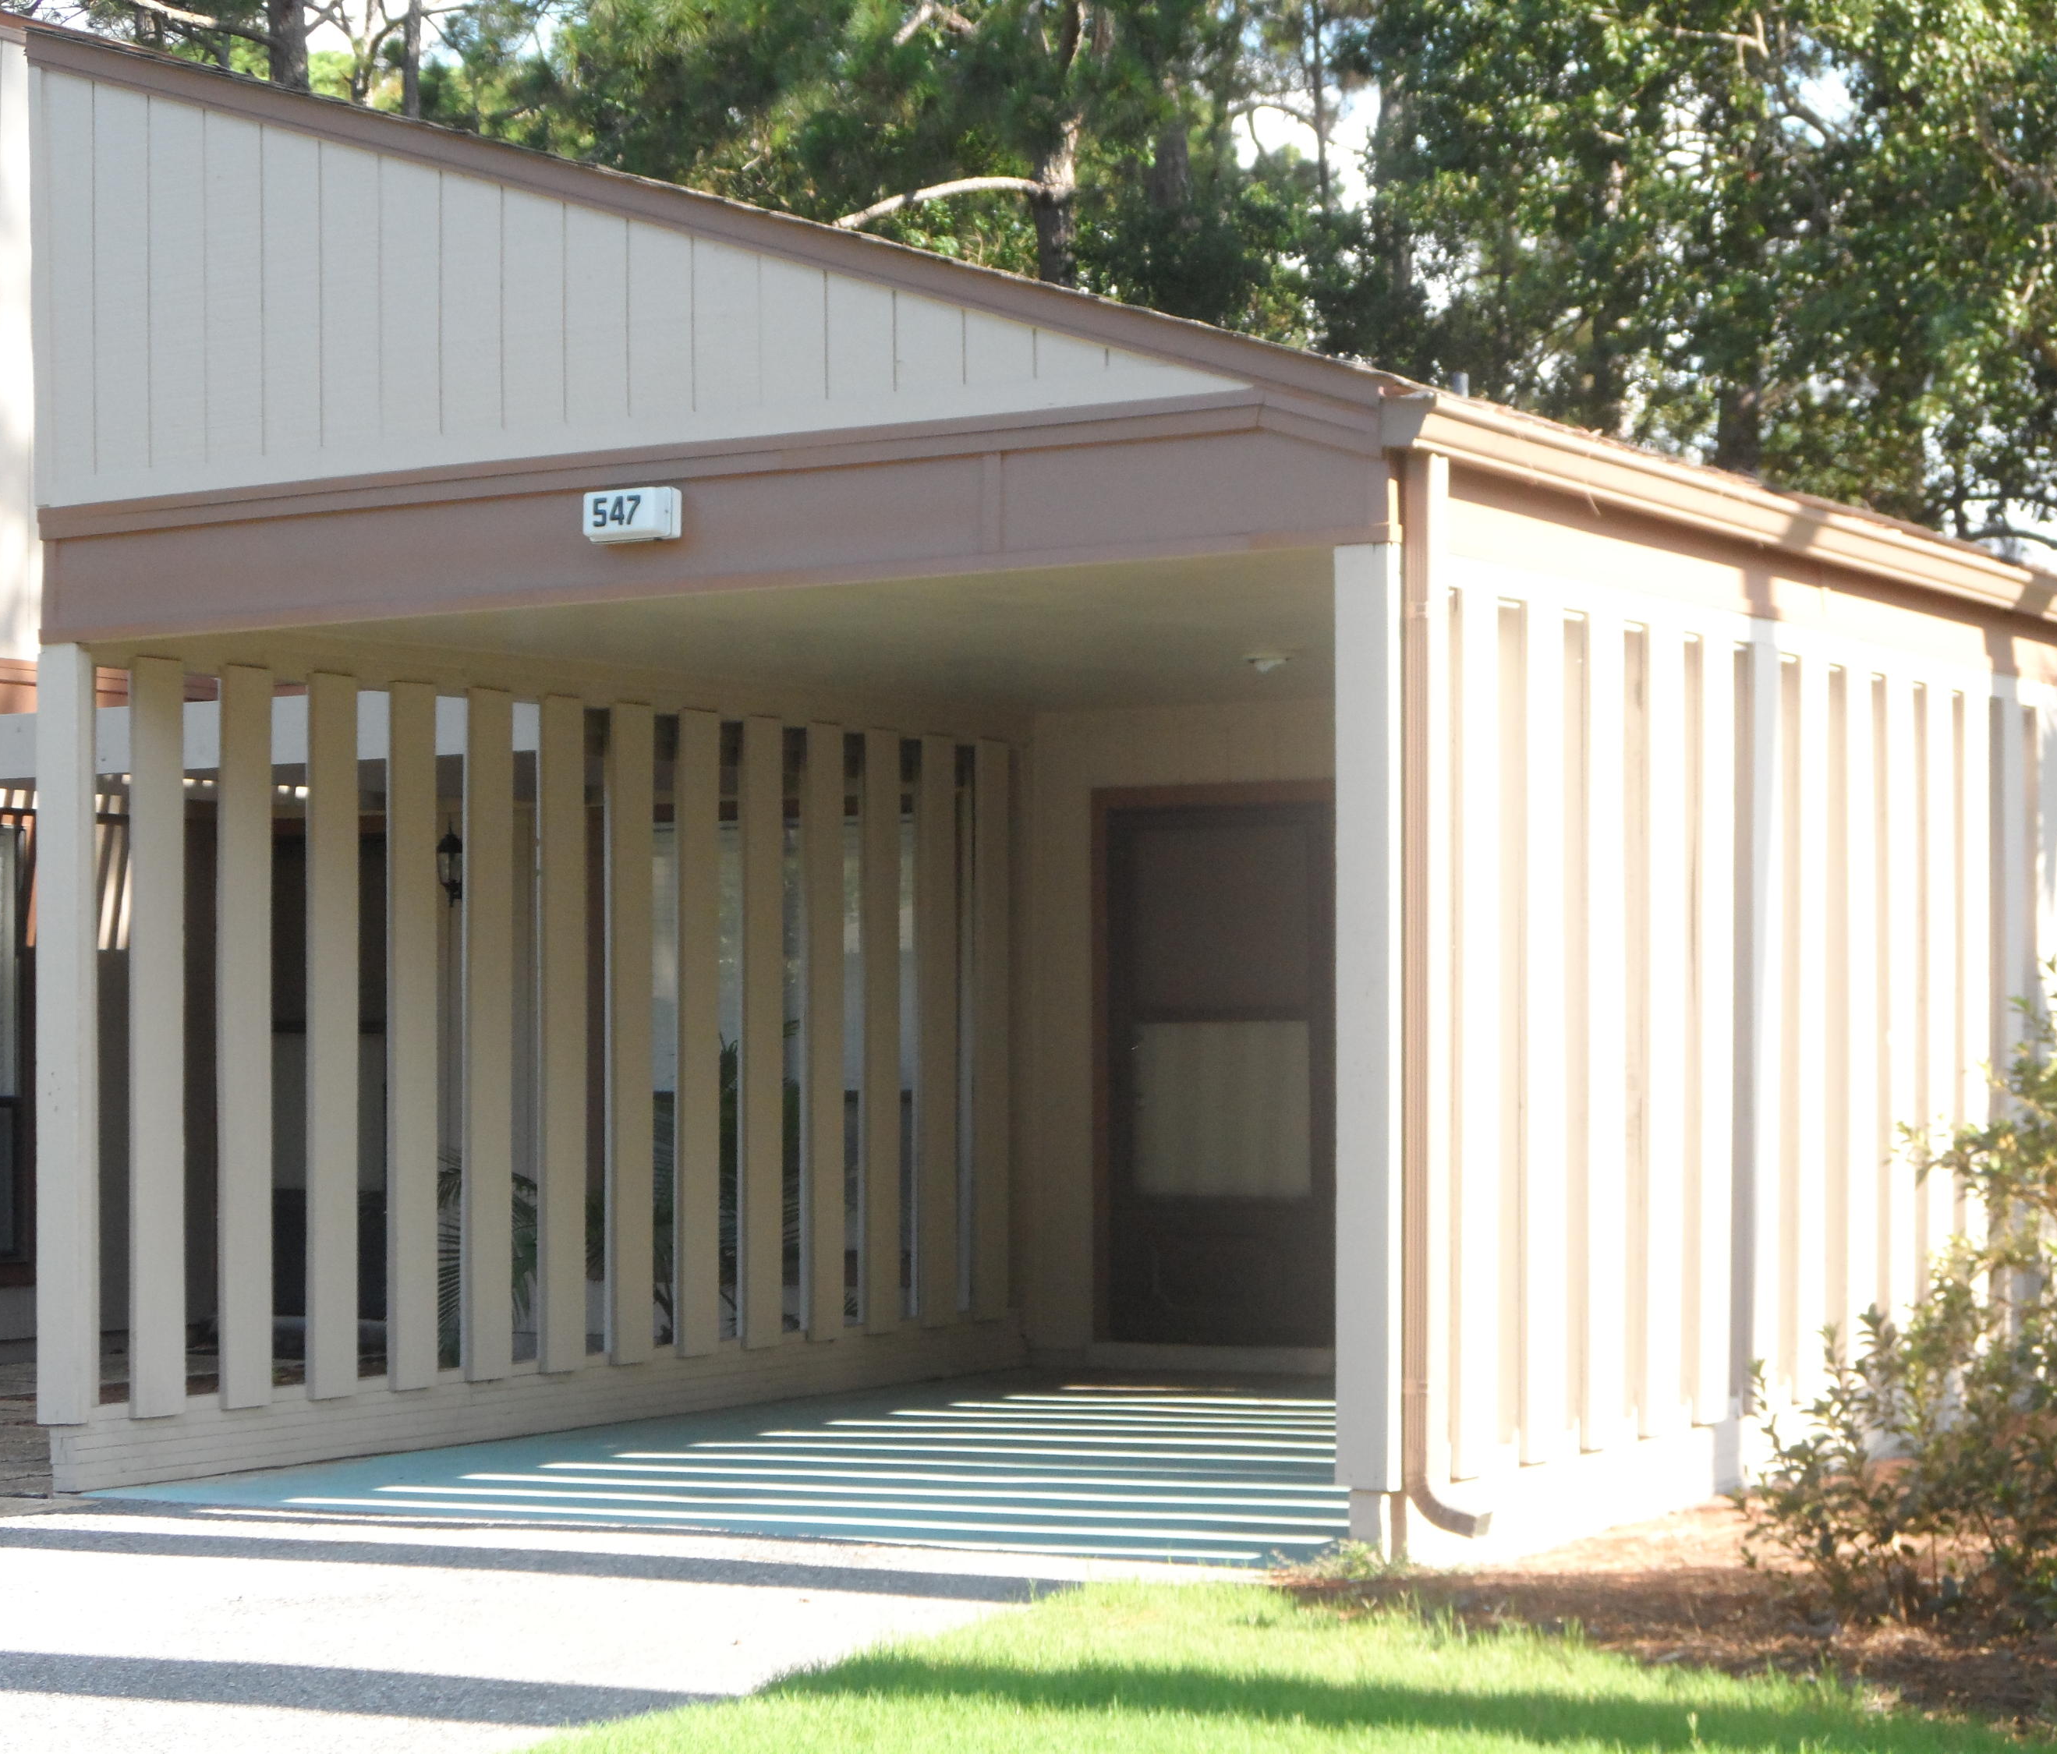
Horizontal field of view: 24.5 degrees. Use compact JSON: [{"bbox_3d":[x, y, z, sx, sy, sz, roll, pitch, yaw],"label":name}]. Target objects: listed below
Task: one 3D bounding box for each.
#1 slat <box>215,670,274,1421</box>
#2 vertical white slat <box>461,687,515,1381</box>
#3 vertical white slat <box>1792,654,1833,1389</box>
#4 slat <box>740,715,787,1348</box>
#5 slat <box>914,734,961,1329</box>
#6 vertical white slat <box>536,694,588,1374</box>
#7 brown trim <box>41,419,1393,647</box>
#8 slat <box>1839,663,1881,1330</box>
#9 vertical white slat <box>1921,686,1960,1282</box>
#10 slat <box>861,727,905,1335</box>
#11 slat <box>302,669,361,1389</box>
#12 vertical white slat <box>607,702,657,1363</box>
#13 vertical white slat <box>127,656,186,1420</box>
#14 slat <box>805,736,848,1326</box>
[{"bbox_3d":[-2.300,0.468,13.886,0.030,2.195,0.222,-1,-2,28],"label":"slat"},{"bbox_3d":[-1.721,0.501,15.053,0.035,2.190,0.215,-1,-2,28],"label":"vertical white slat"},{"bbox_3d":[2.267,0.427,13.732,0.035,2.170,0.215,-1,-2,28],"label":"vertical white slat"},{"bbox_3d":[-0.927,0.540,16.445,0.035,2.190,0.215,-1,-2,28],"label":"slat"},{"bbox_3d":[-0.345,0.570,17.515,0.030,2.196,0.222,-1,-2,28],"label":"slat"},{"bbox_3d":[-1.519,0.508,15.347,0.030,2.204,0.222,-1,-2,28],"label":"vertical white slat"},{"bbox_3d":[-0.956,-0.858,12.205,4.270,0.310,0.070,-2,-2,32],"label":"brown trim"},{"bbox_3d":[2.520,0.462,14.347,0.030,2.200,0.230,-1,-2,28],"label":"slat"},{"bbox_3d":[2.899,0.482,15.060,0.030,2.197,0.230,-1,-2,28],"label":"vertical white slat"},{"bbox_3d":[-0.531,0.559,17.137,0.035,2.190,0.215,-1,-2,28],"label":"slat"},{"bbox_3d":[-2.106,0.478,14.251,0.030,2.202,0.222,-1,-2,28],"label":"slat"},{"bbox_3d":[-1.324,0.518,15.708,0.030,2.205,0.222,-1,-2,28],"label":"vertical white slat"},{"bbox_3d":[-2.521,0.462,13.652,0.035,2.190,0.215,-1,-2,28],"label":"vertical white slat"},{"bbox_3d":[-0.731,0.551,16.804,0.030,2.201,0.222,-1,-2,28],"label":"slat"}]

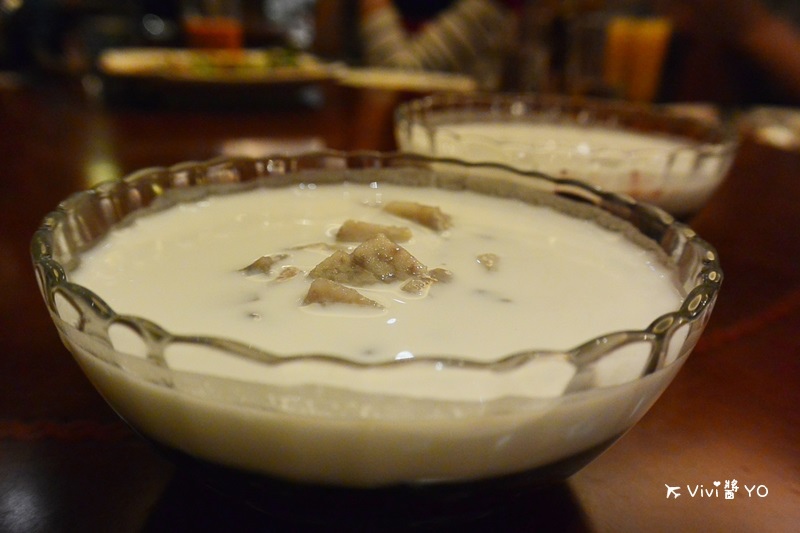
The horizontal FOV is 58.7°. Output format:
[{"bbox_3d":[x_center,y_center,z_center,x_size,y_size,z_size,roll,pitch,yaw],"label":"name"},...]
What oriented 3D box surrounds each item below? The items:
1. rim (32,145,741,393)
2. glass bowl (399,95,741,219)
[{"bbox_3d":[-0.004,-0.008,0.158,0.139,0.011,0.139,3,20,0],"label":"rim"},{"bbox_3d":[0.065,-0.035,0.307,0.138,0.060,0.138,3,20,-1],"label":"glass bowl"}]

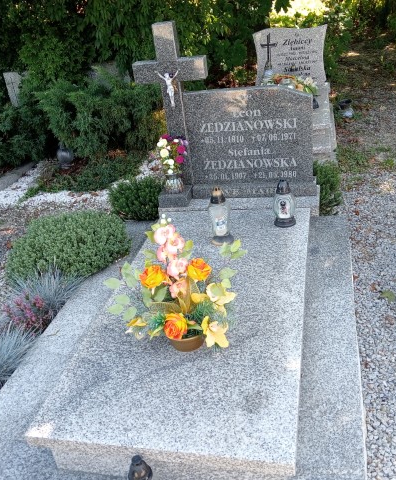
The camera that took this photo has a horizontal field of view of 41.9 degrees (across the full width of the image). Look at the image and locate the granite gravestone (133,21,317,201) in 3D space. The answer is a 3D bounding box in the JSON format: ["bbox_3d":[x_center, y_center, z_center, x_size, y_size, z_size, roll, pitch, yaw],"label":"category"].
[{"bbox_3d":[0.152,-0.669,2.773,0.952,0.966,0.237,0,30,14],"label":"granite gravestone"}]

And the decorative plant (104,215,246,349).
[{"bbox_3d":[-0.074,0.163,1.772,0.470,0.440,0.340,0,28,15],"label":"decorative plant"}]

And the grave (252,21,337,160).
[{"bbox_3d":[0.900,-1.406,4.900,0.830,1.000,1.400,0,27,14],"label":"grave"}]

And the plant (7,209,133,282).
[{"bbox_3d":[-0.716,-0.013,2.775,0.670,0.240,0.520,0,28,15],"label":"plant"}]

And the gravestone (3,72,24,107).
[{"bbox_3d":[-2.372,-1.876,6.767,0.300,0.620,0.120,0,27,14],"label":"gravestone"}]

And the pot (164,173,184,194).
[{"bbox_3d":[-0.137,-0.309,2.780,0.092,0.105,0.092,0,28,15],"label":"pot"}]

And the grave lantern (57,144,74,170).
[{"bbox_3d":[-1.087,-0.691,4.261,0.115,0.225,0.115,0,28,15],"label":"grave lantern"}]

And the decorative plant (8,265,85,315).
[{"bbox_3d":[-0.733,0.195,2.424,0.370,0.200,0.320,0,28,15],"label":"decorative plant"}]

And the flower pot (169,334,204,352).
[{"bbox_3d":[-0.034,0.365,1.932,0.125,0.062,0.125,-6,26,3],"label":"flower pot"}]

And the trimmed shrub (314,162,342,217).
[{"bbox_3d":[0.690,-0.283,2.822,0.210,0.300,0.210,0,28,15],"label":"trimmed shrub"}]

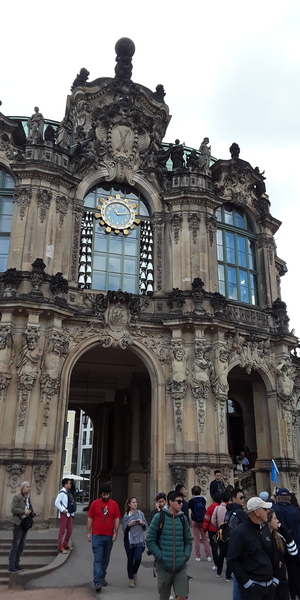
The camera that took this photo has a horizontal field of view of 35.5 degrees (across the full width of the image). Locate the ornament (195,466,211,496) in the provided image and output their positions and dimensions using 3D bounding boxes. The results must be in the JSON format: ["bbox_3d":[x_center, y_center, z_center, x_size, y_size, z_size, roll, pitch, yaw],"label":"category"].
[{"bbox_3d":[2.004,6.739,17.413,0.620,1.050,0.200,7,-23,-15],"label":"ornament"}]

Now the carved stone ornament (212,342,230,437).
[{"bbox_3d":[2.929,3.616,19.007,0.845,3.708,0.567,17,-27,-35],"label":"carved stone ornament"}]

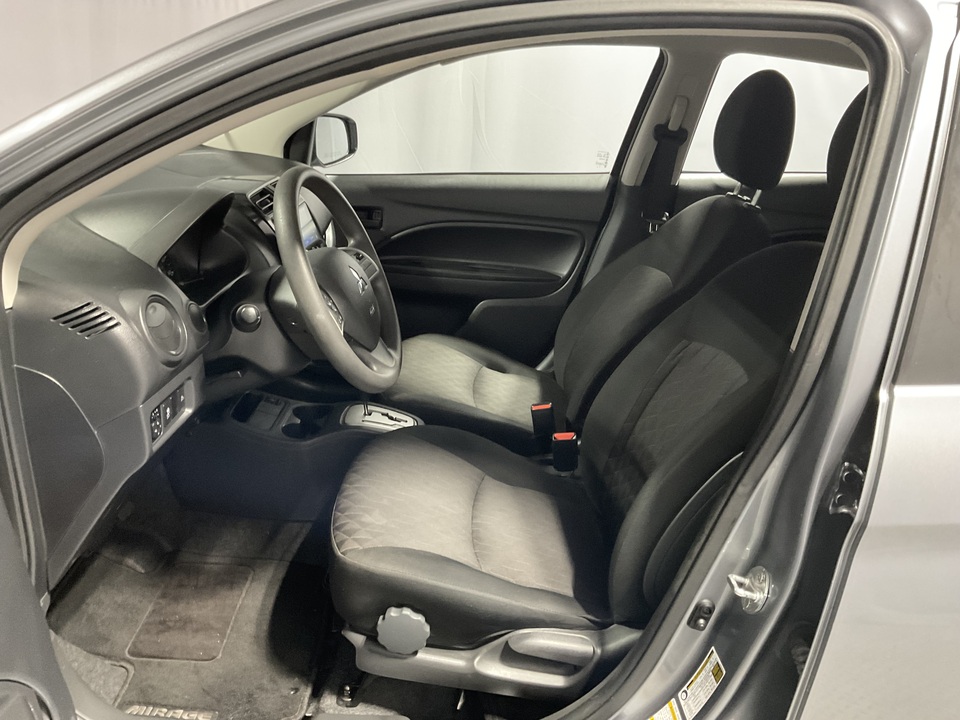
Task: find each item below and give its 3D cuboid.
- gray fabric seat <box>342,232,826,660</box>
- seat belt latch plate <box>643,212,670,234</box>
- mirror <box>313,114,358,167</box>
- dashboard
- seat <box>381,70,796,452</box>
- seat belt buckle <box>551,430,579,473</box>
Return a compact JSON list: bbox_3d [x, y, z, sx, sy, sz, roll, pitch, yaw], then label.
[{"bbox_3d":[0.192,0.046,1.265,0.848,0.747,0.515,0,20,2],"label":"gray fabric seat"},{"bbox_3d":[0.442,-0.340,2.021,0.068,0.060,0.020,2,19,2],"label":"seat belt latch plate"},{"bbox_3d":[-0.416,-0.630,2.291,0.106,0.146,0.192,8,21,23],"label":"mirror"},{"bbox_3d":[-0.526,-0.159,1.529,0.465,0.475,1.353,0,20,2],"label":"dashboard"},{"bbox_3d":[0.234,-0.188,1.845,0.879,0.909,0.505,0,20,2],"label":"seat"},{"bbox_3d":[0.167,0.187,1.563,0.046,0.086,0.030,0,20,2],"label":"seat belt buckle"}]

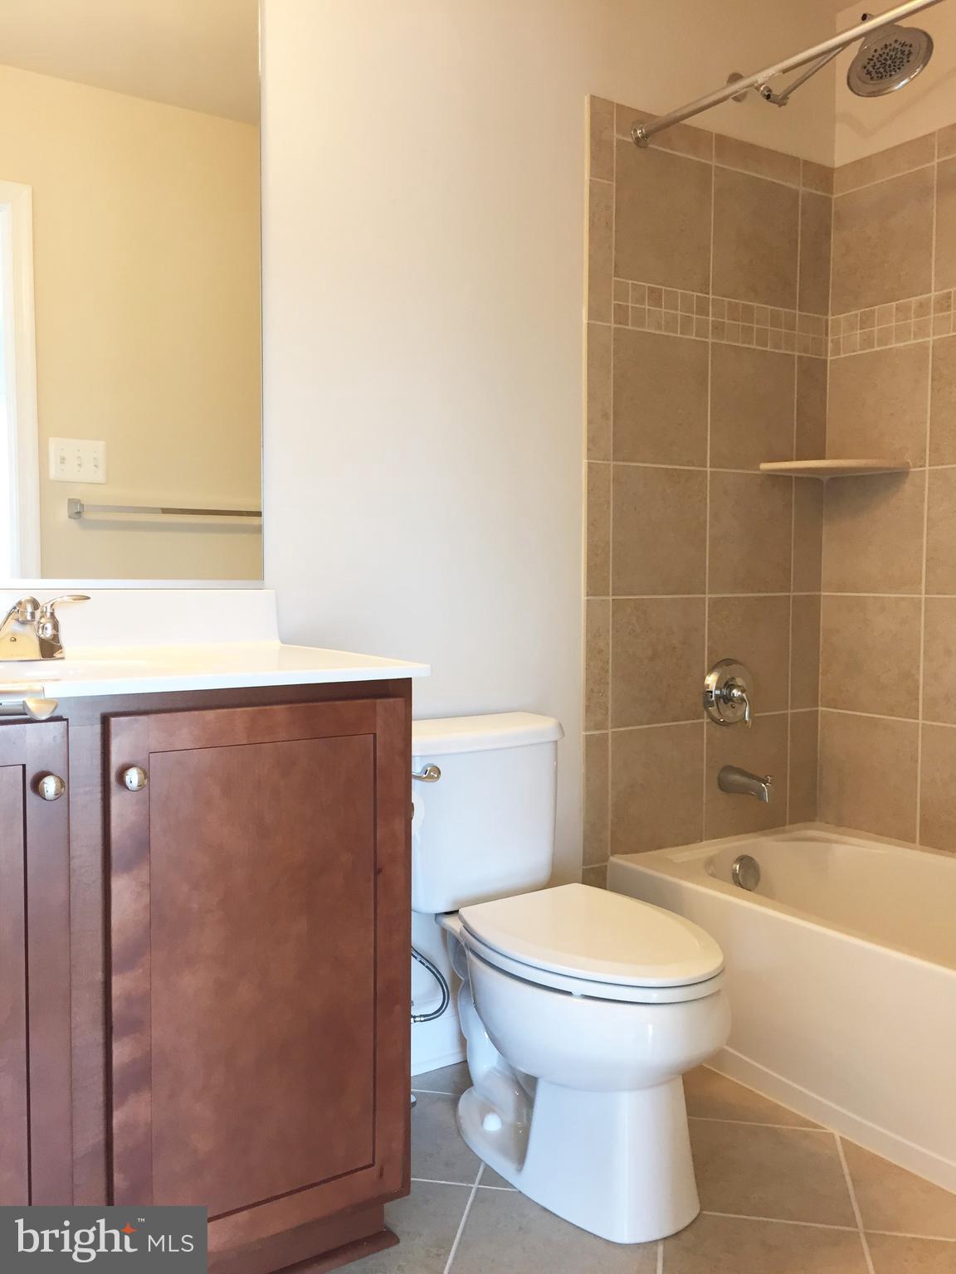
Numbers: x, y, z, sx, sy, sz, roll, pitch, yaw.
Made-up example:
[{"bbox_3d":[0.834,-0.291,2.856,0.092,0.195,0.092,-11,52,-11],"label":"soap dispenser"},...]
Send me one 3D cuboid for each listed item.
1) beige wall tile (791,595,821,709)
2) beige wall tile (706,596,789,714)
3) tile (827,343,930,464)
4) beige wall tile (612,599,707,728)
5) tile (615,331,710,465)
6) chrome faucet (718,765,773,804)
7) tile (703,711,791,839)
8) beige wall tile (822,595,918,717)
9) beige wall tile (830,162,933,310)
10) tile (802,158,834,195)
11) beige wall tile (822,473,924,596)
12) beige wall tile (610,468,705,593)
[{"bbox_3d":[0.864,0.040,2.814,0.120,0.303,0.010,-2,5,-33],"label":"beige wall tile"},{"bbox_3d":[0.694,0.048,2.740,0.304,0.306,0.010,-3,5,-33],"label":"beige wall tile"},{"bbox_3d":[1.008,-0.567,2.694,0.010,0.304,0.296,-3,5,-33],"label":"tile"},{"bbox_3d":[0.431,0.059,2.547,0.304,0.304,0.010,-3,5,-33],"label":"beige wall tile"},{"bbox_3d":[0.431,-0.553,2.503,0.304,0.304,0.010,-3,5,-33],"label":"tile"},{"bbox_3d":[0.661,0.361,2.618,0.064,0.070,0.137,-2,5,-33],"label":"chrome faucet"},{"bbox_3d":[0.694,0.357,2.761,0.304,0.304,0.010,-3,5,-33],"label":"tile"},{"bbox_3d":[1.002,0.046,2.720,0.010,0.303,0.295,-2,5,-33],"label":"beige wall tile"},{"bbox_3d":[1.008,-0.979,2.664,0.010,0.305,0.296,-3,5,-33],"label":"beige wall tile"},{"bbox_3d":[0.868,-1.175,2.744,0.120,0.071,0.010,-3,5,-33],"label":"tile"},{"bbox_3d":[1.002,-0.259,2.700,0.010,0.302,0.295,-2,5,-33],"label":"beige wall tile"},{"bbox_3d":[0.429,-0.247,2.514,0.298,0.302,0.010,-2,5,-33],"label":"beige wall tile"}]

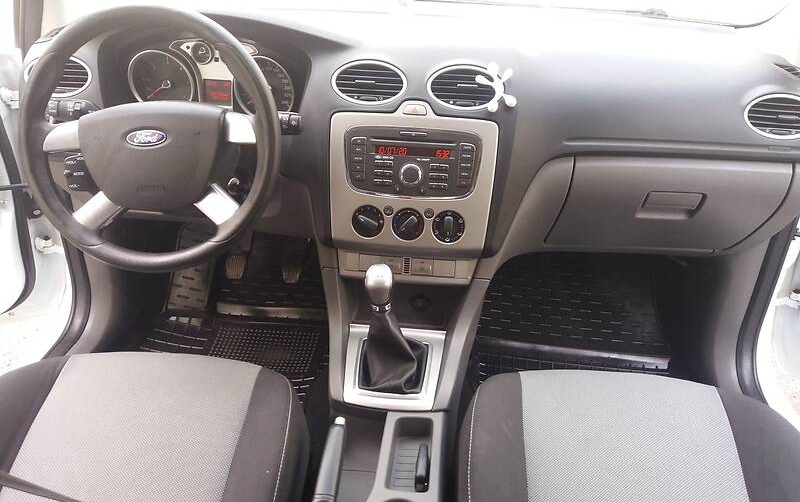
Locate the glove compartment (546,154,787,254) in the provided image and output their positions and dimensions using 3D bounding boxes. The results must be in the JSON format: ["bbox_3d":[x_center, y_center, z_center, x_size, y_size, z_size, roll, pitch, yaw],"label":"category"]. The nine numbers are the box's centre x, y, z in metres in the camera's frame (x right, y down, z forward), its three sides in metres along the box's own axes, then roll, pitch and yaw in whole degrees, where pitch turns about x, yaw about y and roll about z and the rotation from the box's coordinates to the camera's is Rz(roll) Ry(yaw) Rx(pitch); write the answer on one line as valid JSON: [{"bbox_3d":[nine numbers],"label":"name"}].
[{"bbox_3d":[0.478,-0.055,1.166,0.380,0.205,0.085,2,39,-1],"label":"glove compartment"}]

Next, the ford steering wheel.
[{"bbox_3d":[-0.359,-0.160,0.948,0.375,0.375,0.105,1,6,2],"label":"ford steering wheel"}]

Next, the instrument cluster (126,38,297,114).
[{"bbox_3d":[-0.338,-0.312,1.165,0.310,0.145,0.060,4,9,1],"label":"instrument cluster"}]

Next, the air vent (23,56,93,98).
[{"bbox_3d":[-0.601,-0.304,1.135,0.122,0.080,0.035,6,12,5],"label":"air vent"}]

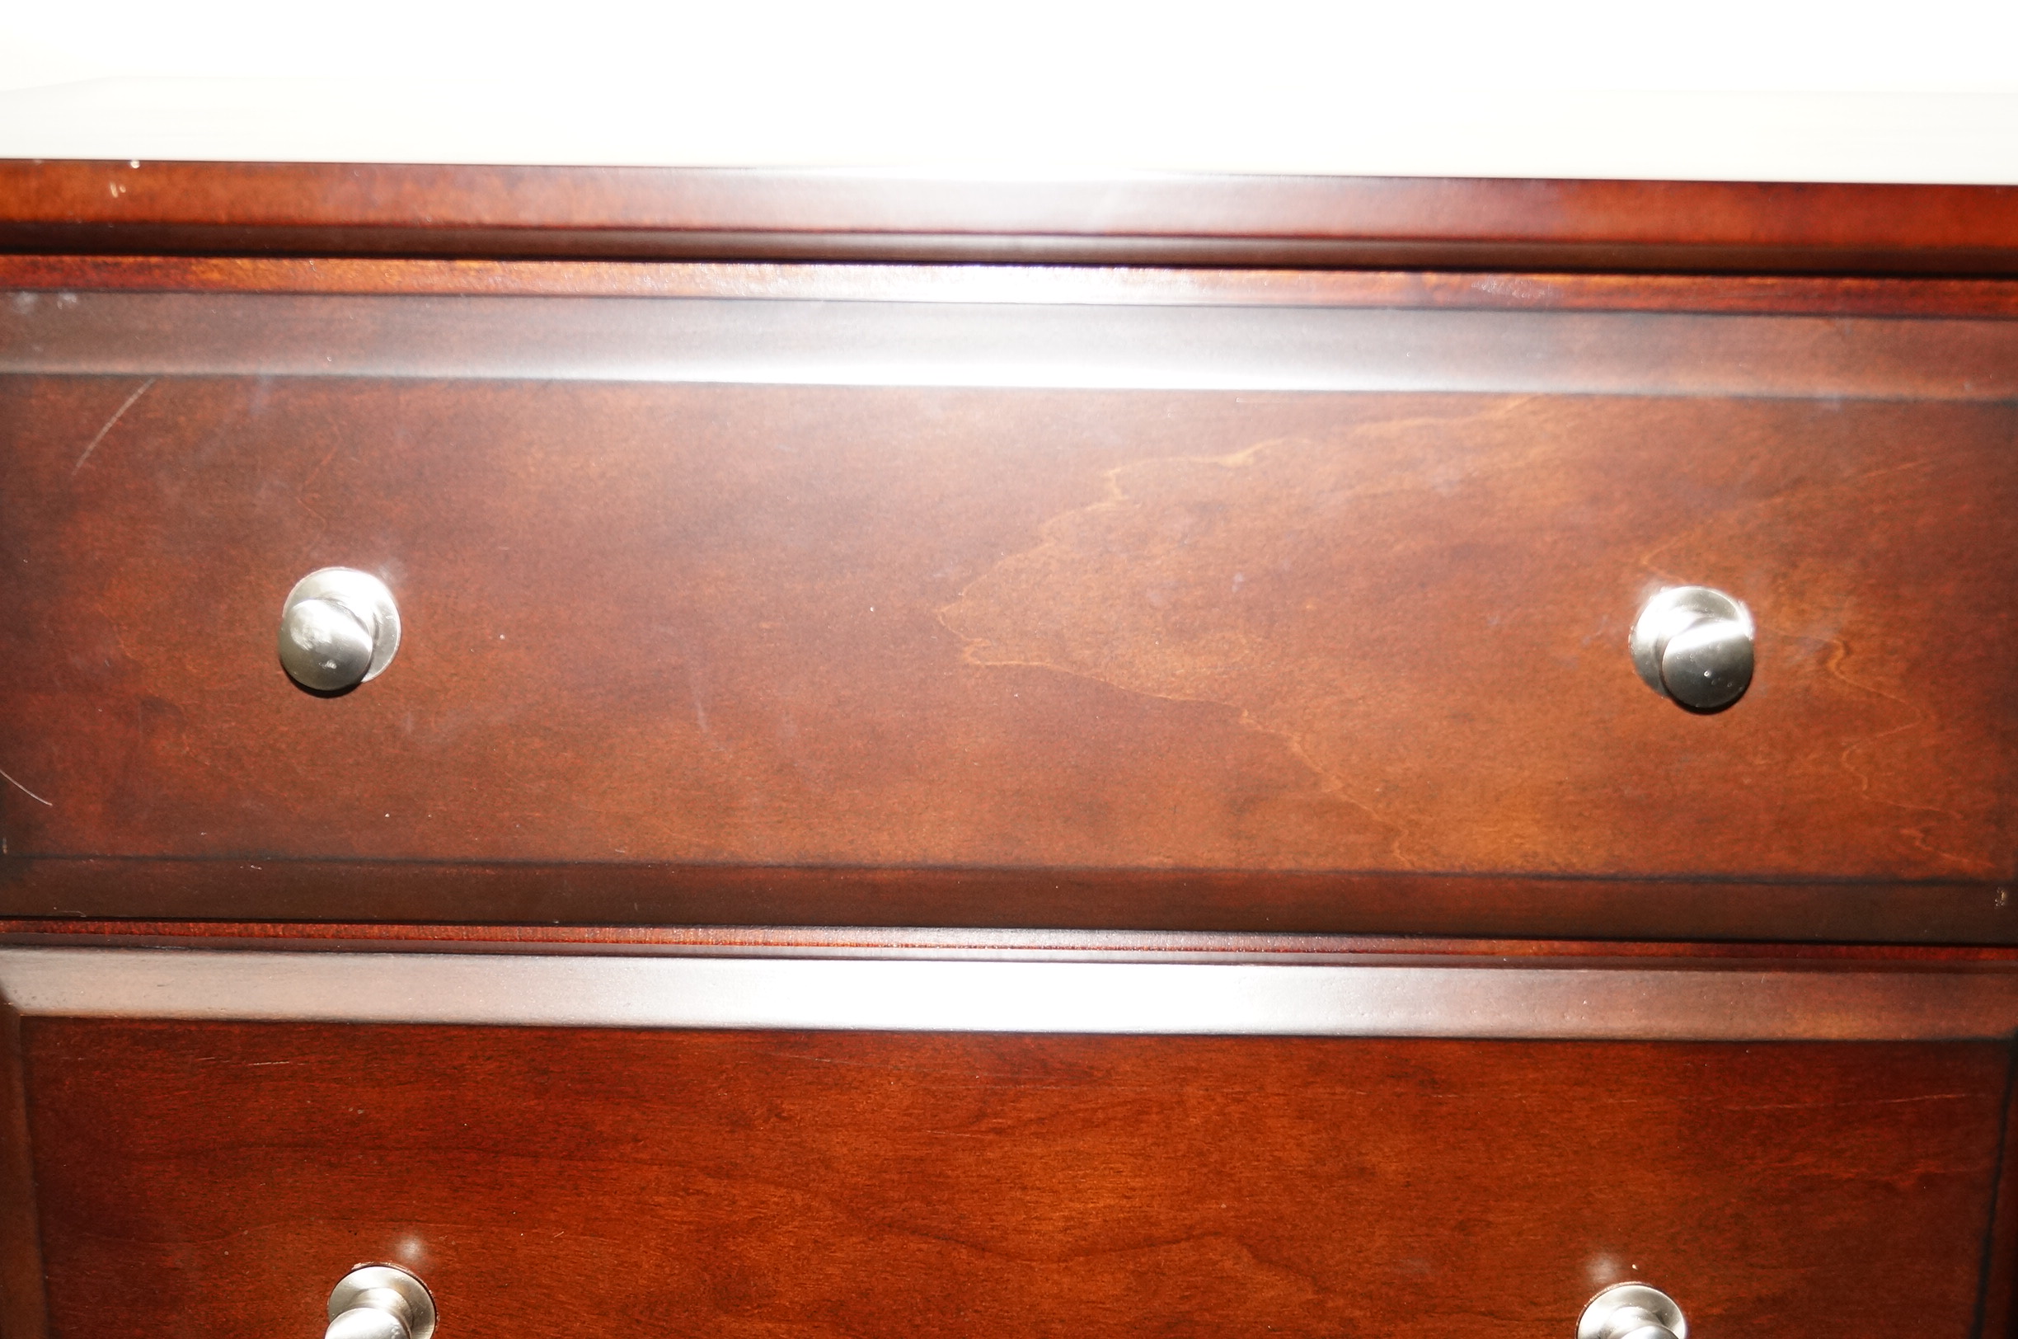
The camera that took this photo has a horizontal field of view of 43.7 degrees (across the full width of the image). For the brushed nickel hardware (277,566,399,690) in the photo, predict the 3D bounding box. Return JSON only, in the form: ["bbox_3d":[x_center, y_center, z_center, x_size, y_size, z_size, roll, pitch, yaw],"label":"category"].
[{"bbox_3d":[-0.218,-0.011,0.808,0.038,0.038,0.031,1,14,0],"label":"brushed nickel hardware"}]

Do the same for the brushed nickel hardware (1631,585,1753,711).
[{"bbox_3d":[0.222,-0.005,0.810,0.038,0.038,0.031,1,14,0],"label":"brushed nickel hardware"}]

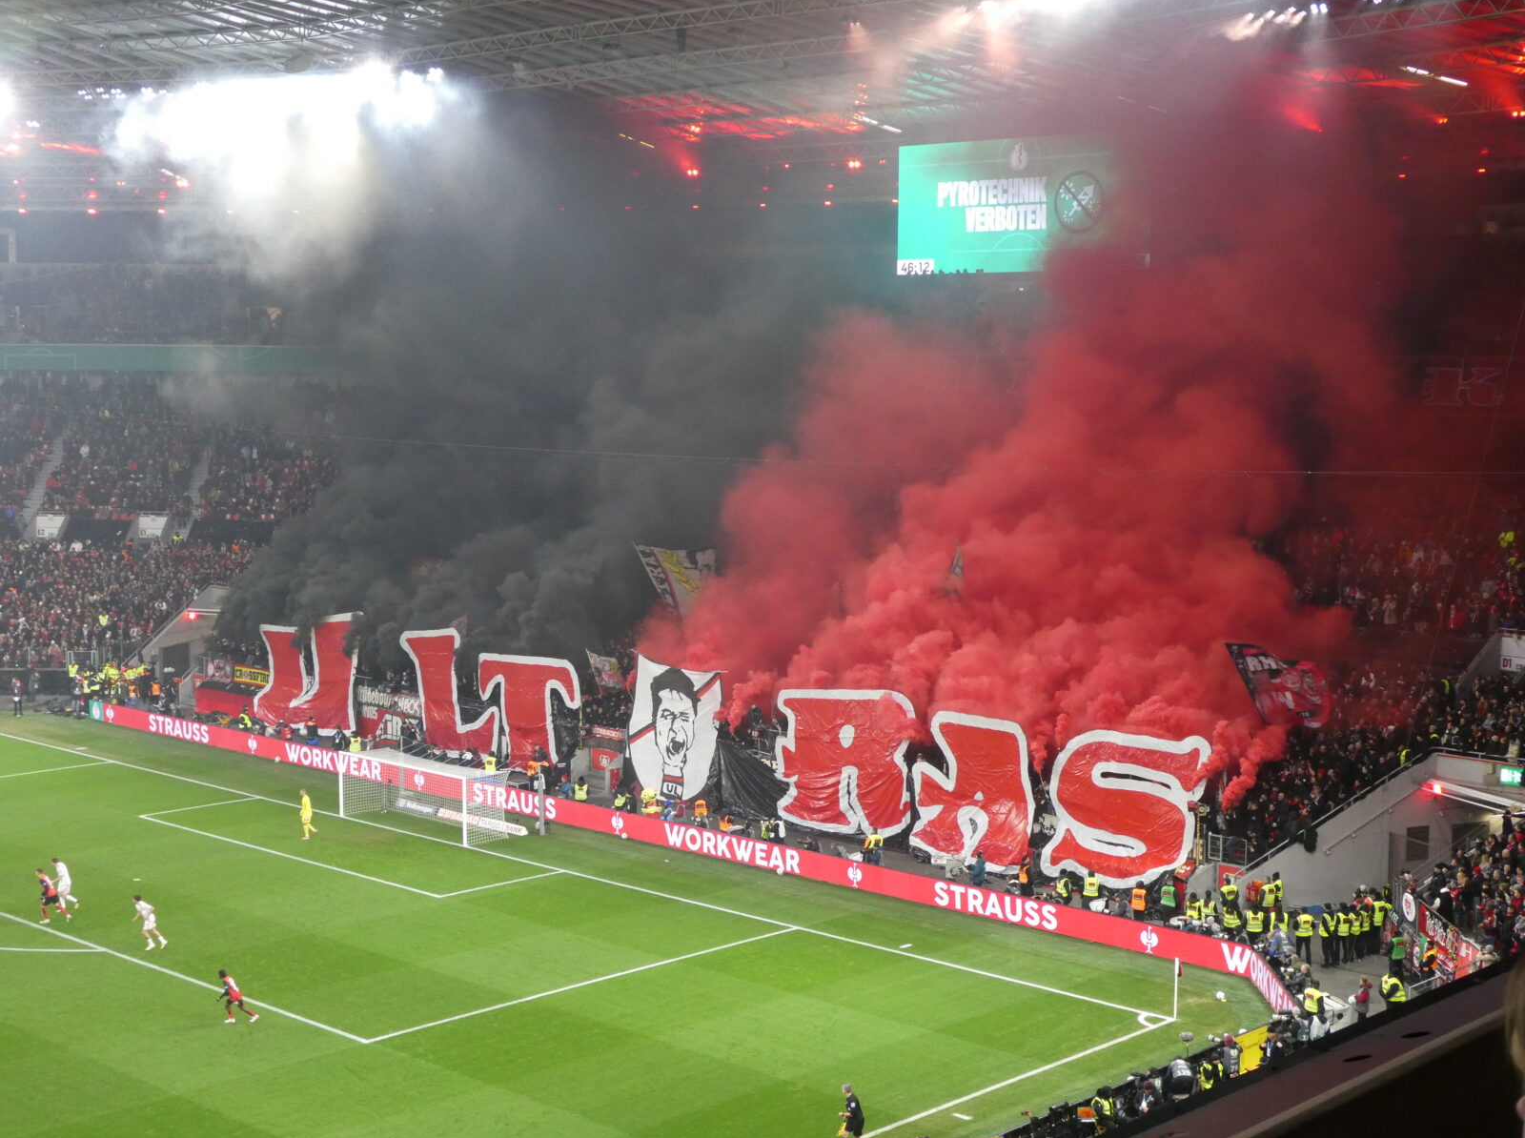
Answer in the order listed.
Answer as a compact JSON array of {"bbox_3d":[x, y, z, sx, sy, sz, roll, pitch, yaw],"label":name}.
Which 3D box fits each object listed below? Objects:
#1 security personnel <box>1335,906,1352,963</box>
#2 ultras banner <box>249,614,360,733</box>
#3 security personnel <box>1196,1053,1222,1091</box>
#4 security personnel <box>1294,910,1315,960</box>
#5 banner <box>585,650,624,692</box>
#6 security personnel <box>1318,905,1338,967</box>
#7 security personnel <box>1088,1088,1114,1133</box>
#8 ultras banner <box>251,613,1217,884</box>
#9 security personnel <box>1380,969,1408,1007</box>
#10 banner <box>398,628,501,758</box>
[{"bbox_3d":[17.249,10.810,65.306,0.580,1.800,0.420,-1,5,-13],"label":"security personnel"},{"bbox_3d":[-21.770,4.656,105.000,8.910,5.520,0.700,5,7,43],"label":"ultras banner"},{"bbox_3d":[10.778,12.201,52.436,0.580,1.300,0.680,-5,7,-44],"label":"security personnel"},{"bbox_3d":[16.065,10.836,65.142,0.600,1.760,0.420,1,5,6],"label":"security personnel"},{"bbox_3d":[-6.639,4.360,93.259,2.230,1.780,0.400,5,7,43],"label":"banner"},{"bbox_3d":[16.720,10.828,64.900,0.580,1.830,0.450,-3,6,-30],"label":"security personnel"},{"bbox_3d":[7.848,12.413,49.778,0.680,1.320,0.580,5,7,43],"label":"security personnel"},{"bbox_3d":[-5.274,6.245,89.502,54.290,5.550,1.000,5,7,43],"label":"ultras banner"},{"bbox_3d":[16.691,11.457,58.282,0.450,1.800,0.580,0,5,-2],"label":"security personnel"},{"bbox_3d":[-13.906,5.372,97.609,7.010,5.650,0.700,5,7,43],"label":"banner"}]

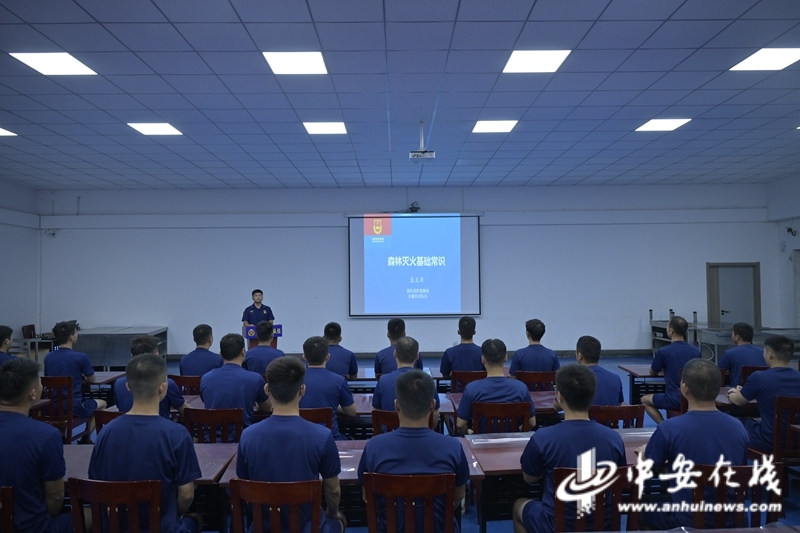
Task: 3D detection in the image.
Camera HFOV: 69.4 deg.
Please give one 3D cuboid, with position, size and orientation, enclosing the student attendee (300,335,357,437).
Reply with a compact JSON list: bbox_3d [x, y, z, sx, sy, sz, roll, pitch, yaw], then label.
[{"bbox_3d":[-0.555,1.137,4.021,0.500,1.326,0.680,-1,-2,2],"label":"student attendee"}]

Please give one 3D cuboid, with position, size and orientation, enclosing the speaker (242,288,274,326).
[{"bbox_3d":[-2.176,1.161,8.854,0.500,1.630,0.360,0,-2,-17],"label":"speaker"}]

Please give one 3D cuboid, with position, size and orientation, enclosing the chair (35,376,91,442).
[{"bbox_3d":[-3.223,1.453,5.468,0.430,0.890,0.500,0,-2,0],"label":"chair"}]

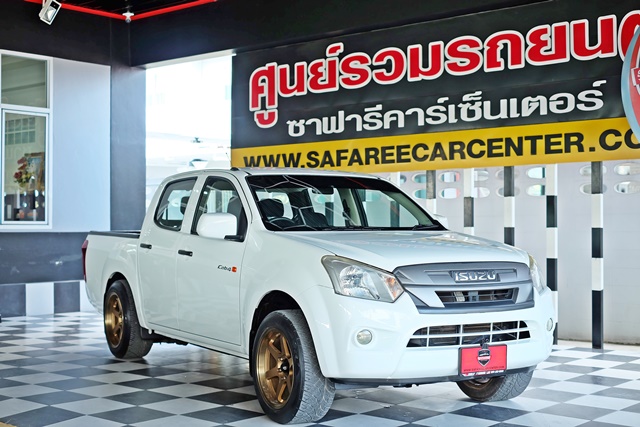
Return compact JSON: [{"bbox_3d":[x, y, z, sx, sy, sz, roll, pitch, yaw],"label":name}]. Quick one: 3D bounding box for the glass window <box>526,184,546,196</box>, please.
[{"bbox_3d":[2.336,-0.242,10.024,0.285,0.127,0.060,0,-1,40],"label":"glass window"}]

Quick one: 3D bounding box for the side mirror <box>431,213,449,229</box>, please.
[{"bbox_3d":[0.884,0.103,7.212,0.240,0.185,0.150,1,-1,-30],"label":"side mirror"}]

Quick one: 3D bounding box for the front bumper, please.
[{"bbox_3d":[0.773,0.678,5.572,1.740,0.535,0.600,1,-1,-30],"label":"front bumper"}]

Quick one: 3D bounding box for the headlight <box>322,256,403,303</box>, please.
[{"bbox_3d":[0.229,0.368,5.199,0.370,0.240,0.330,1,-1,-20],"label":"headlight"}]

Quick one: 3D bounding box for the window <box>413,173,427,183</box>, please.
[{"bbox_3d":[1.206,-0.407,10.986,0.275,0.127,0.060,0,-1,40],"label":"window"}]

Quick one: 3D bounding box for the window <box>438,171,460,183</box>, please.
[{"bbox_3d":[1.490,-0.412,10.745,0.298,0.127,0.060,0,-1,40],"label":"window"}]

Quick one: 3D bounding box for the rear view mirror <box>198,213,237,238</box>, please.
[{"bbox_3d":[-0.691,0.084,6.290,0.250,0.185,0.150,1,-1,-30],"label":"rear view mirror"}]

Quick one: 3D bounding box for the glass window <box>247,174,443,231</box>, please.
[{"bbox_3d":[0.137,-0.067,6.680,1.430,0.150,0.820,1,29,-30],"label":"glass window"}]

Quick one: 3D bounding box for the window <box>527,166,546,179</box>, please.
[{"bbox_3d":[2.336,-0.430,10.027,0.285,0.127,0.060,0,-1,40],"label":"window"}]

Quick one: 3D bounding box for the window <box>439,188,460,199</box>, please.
[{"bbox_3d":[1.490,-0.226,10.743,0.298,0.127,0.060,0,-1,40],"label":"window"}]

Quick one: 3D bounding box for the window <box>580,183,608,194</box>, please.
[{"bbox_3d":[2.807,-0.249,9.624,0.298,0.127,0.060,0,-1,40],"label":"window"}]

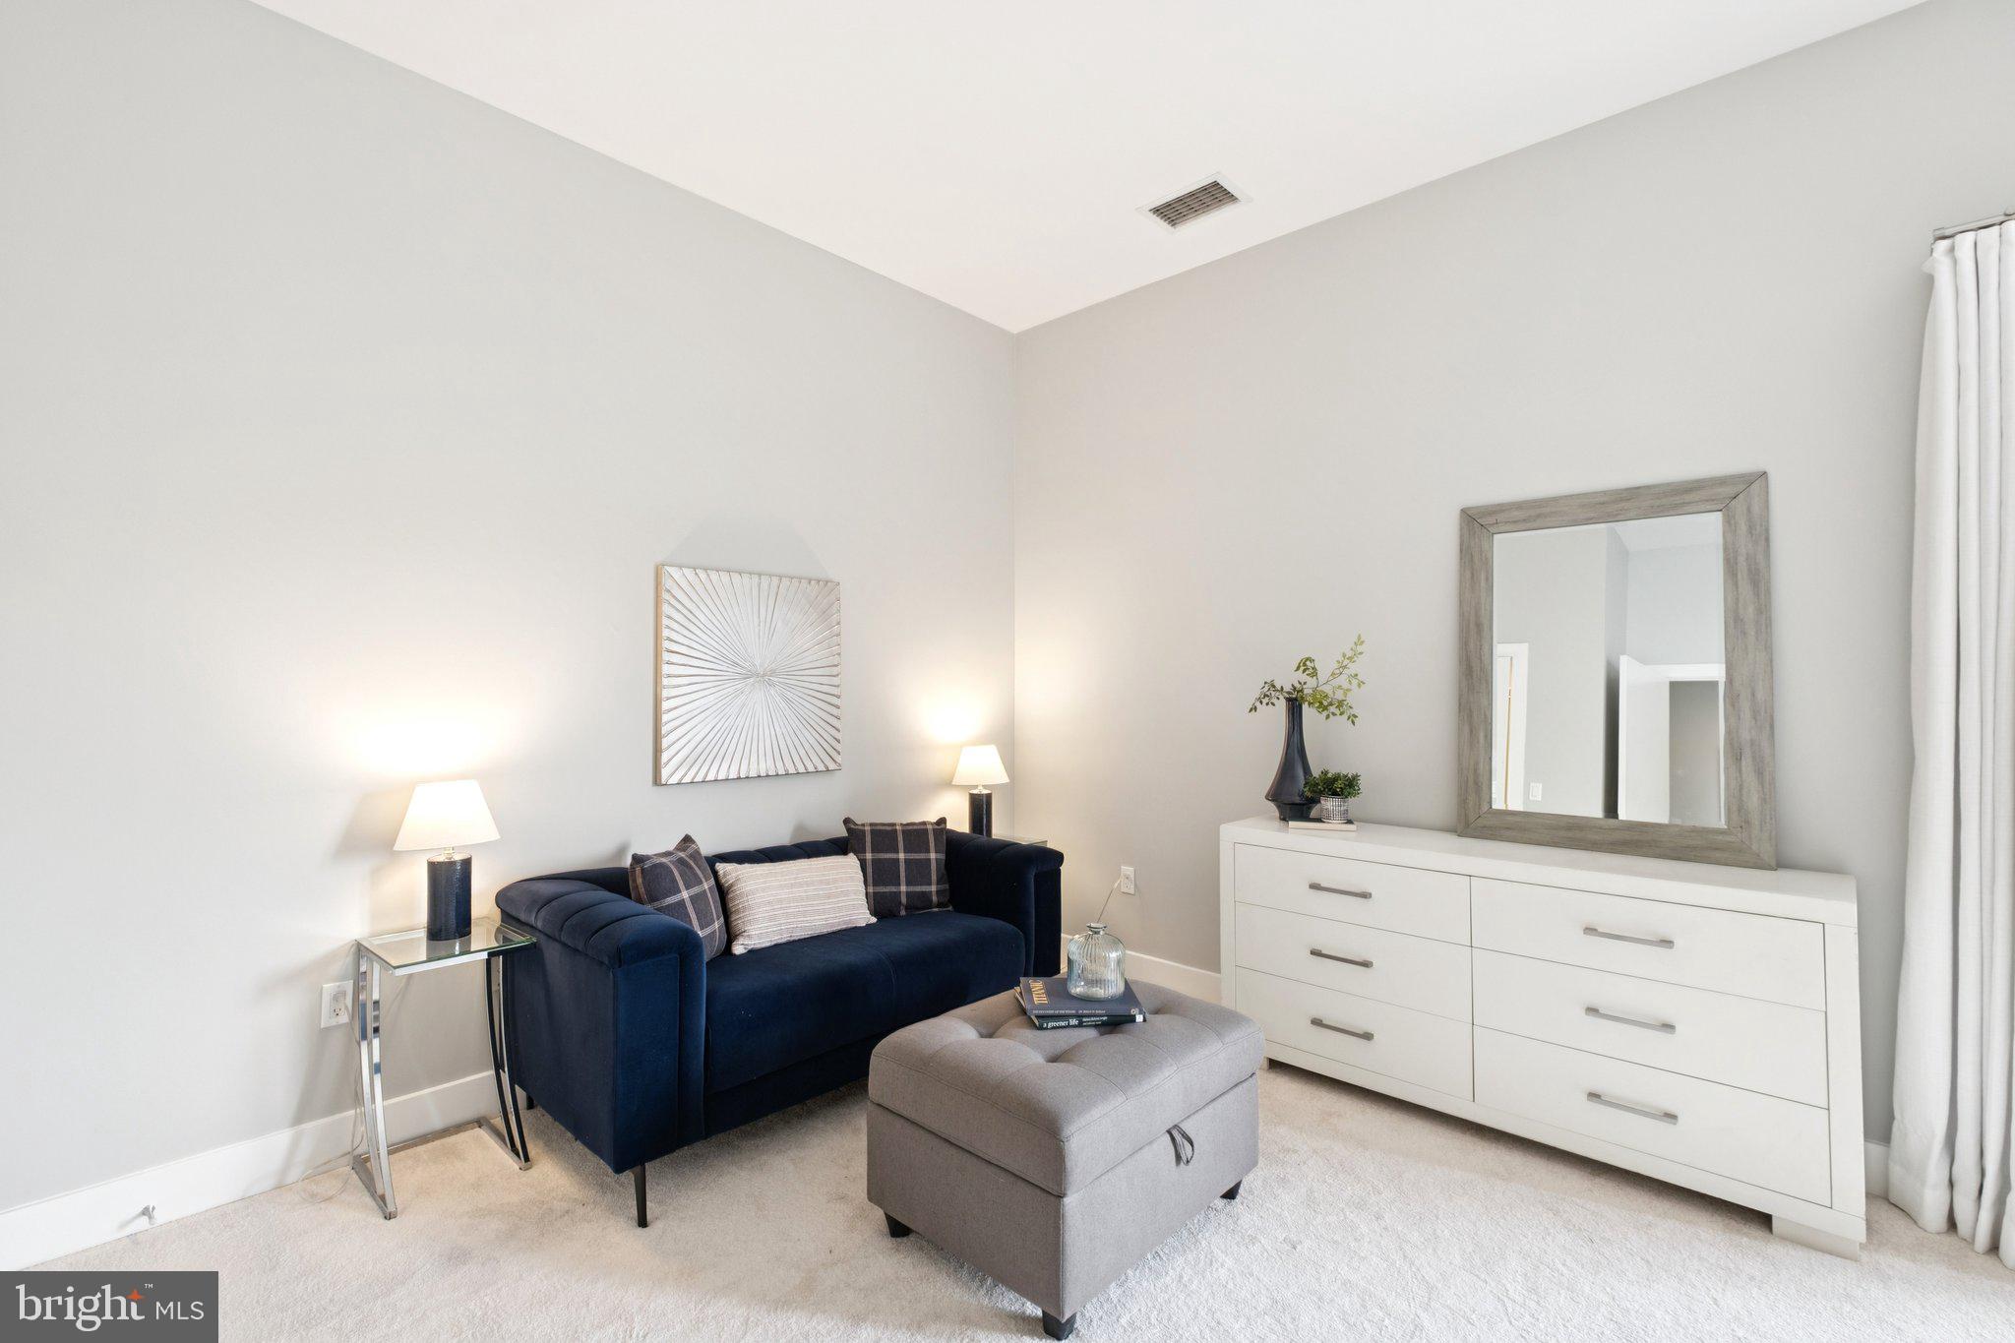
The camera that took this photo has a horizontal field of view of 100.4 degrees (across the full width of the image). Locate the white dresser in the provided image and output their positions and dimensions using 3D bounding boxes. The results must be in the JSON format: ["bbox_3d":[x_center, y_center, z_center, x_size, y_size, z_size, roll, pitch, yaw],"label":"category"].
[{"bbox_3d":[1.459,0.934,2.542,1.579,0.812,0.347,-1,-1,43],"label":"white dresser"}]

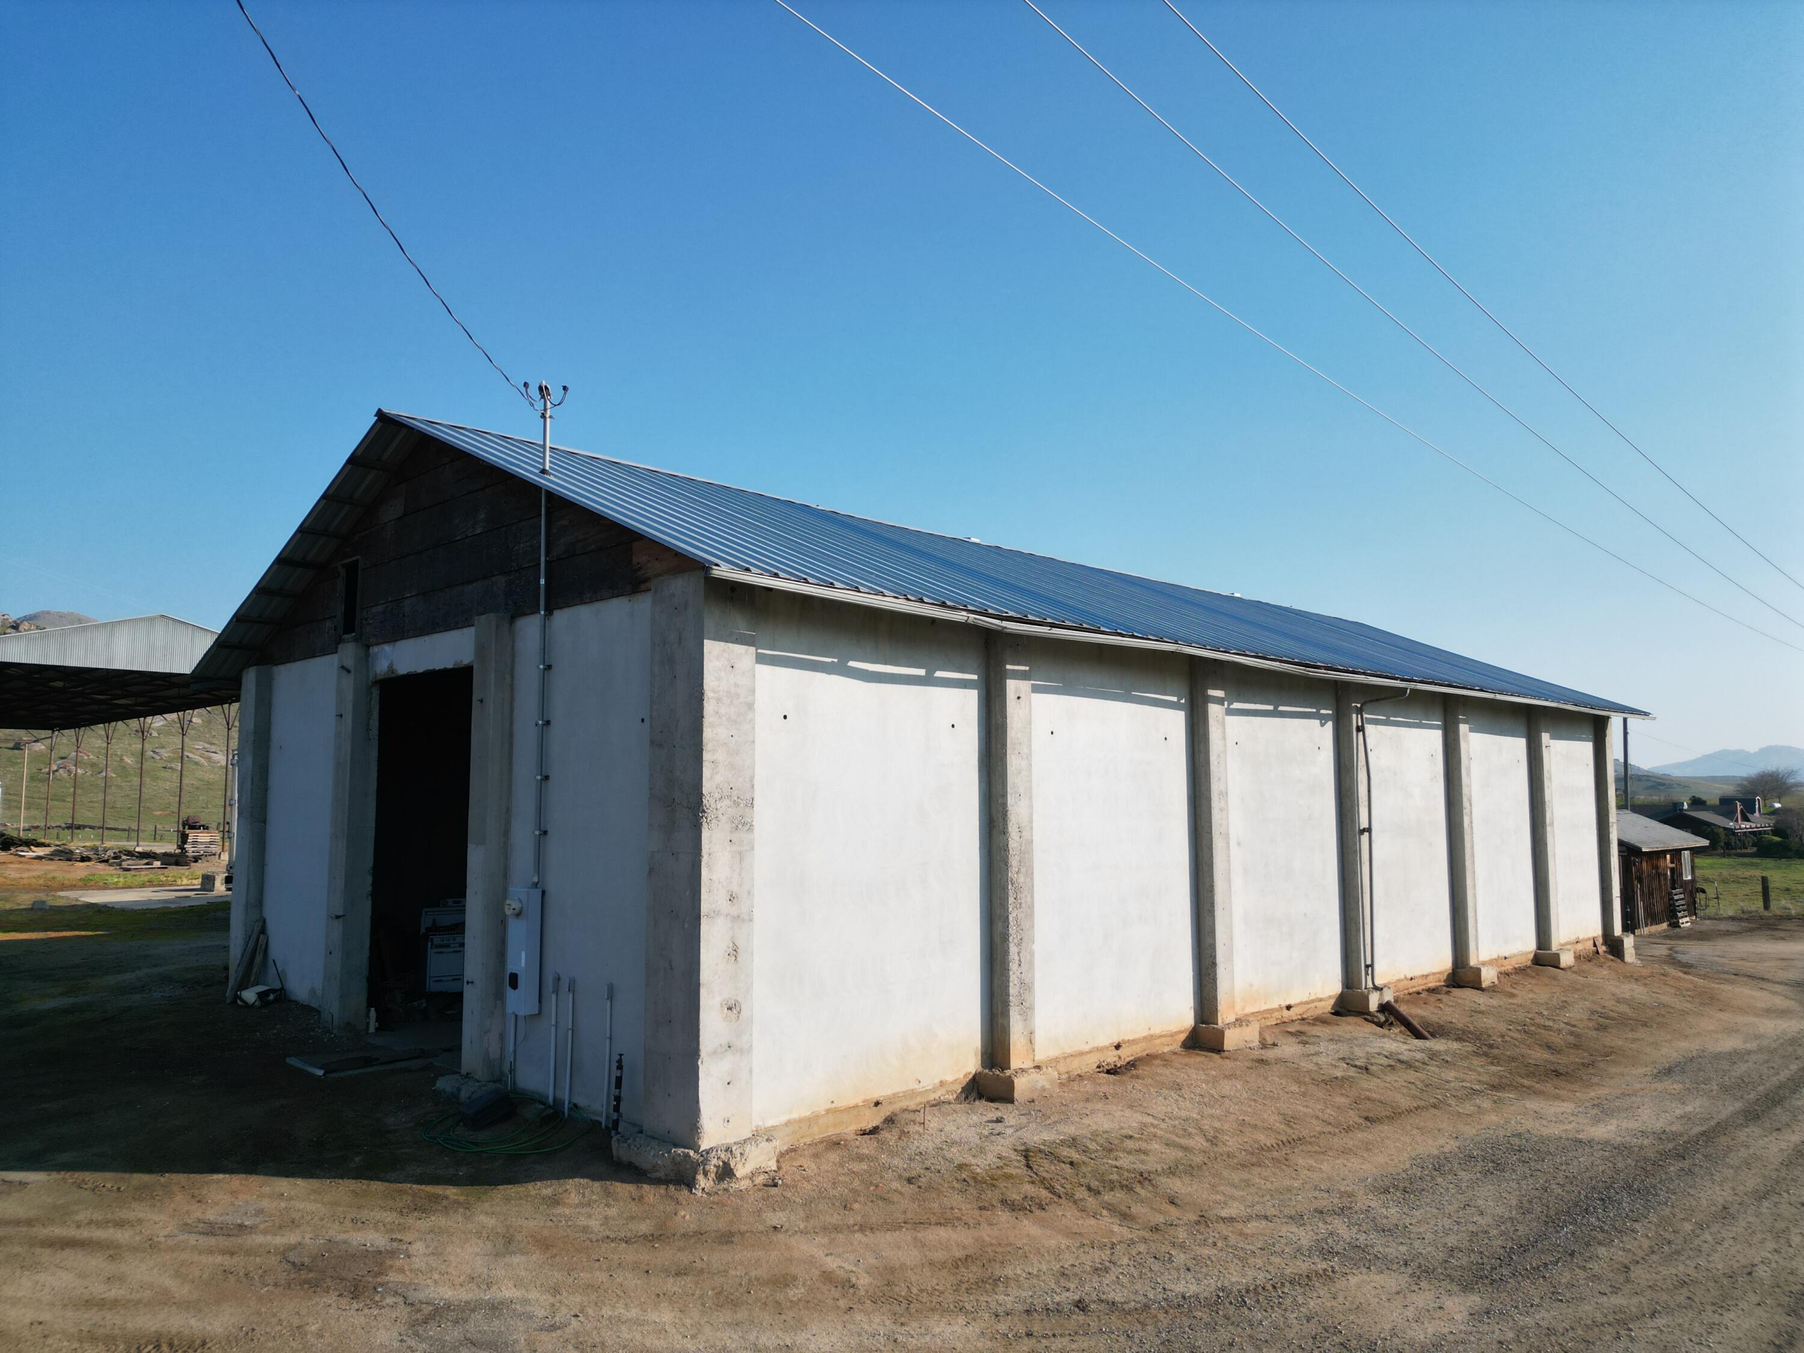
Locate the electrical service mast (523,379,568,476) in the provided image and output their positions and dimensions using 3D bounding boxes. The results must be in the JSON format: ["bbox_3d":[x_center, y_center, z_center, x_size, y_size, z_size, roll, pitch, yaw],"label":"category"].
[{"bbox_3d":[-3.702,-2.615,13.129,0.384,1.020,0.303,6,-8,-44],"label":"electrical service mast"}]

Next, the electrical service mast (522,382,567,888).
[{"bbox_3d":[-3.696,-0.485,12.906,0.364,5.303,0.283,6,-8,-44],"label":"electrical service mast"}]

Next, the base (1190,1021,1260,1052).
[{"bbox_3d":[4.049,4.464,15.625,0.818,0.273,0.460,6,-8,-44],"label":"base"}]

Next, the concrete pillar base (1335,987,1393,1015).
[{"bbox_3d":[6.826,4.714,18.328,0.768,0.273,0.414,6,-8,-44],"label":"concrete pillar base"}]

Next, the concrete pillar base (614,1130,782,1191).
[{"bbox_3d":[-1.773,4.029,10.662,0.859,0.333,1.232,6,-8,-44],"label":"concrete pillar base"}]

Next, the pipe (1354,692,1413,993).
[{"bbox_3d":[7.101,2.353,18.220,0.151,4.394,0.788,6,-8,-44],"label":"pipe"}]

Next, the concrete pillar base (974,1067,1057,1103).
[{"bbox_3d":[1.208,4.185,12.918,0.707,0.268,0.465,6,-8,-44],"label":"concrete pillar base"}]

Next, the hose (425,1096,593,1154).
[{"bbox_3d":[-3.664,4.150,11.616,1.192,0.121,1.919,6,-8,-44],"label":"hose"}]

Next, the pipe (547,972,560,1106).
[{"bbox_3d":[-3.401,3.537,12.221,0.071,1.273,0.071,6,-8,-44],"label":"pipe"}]

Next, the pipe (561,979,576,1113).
[{"bbox_3d":[-3.196,3.561,12.008,0.071,1.293,0.071,6,-8,-44],"label":"pipe"}]

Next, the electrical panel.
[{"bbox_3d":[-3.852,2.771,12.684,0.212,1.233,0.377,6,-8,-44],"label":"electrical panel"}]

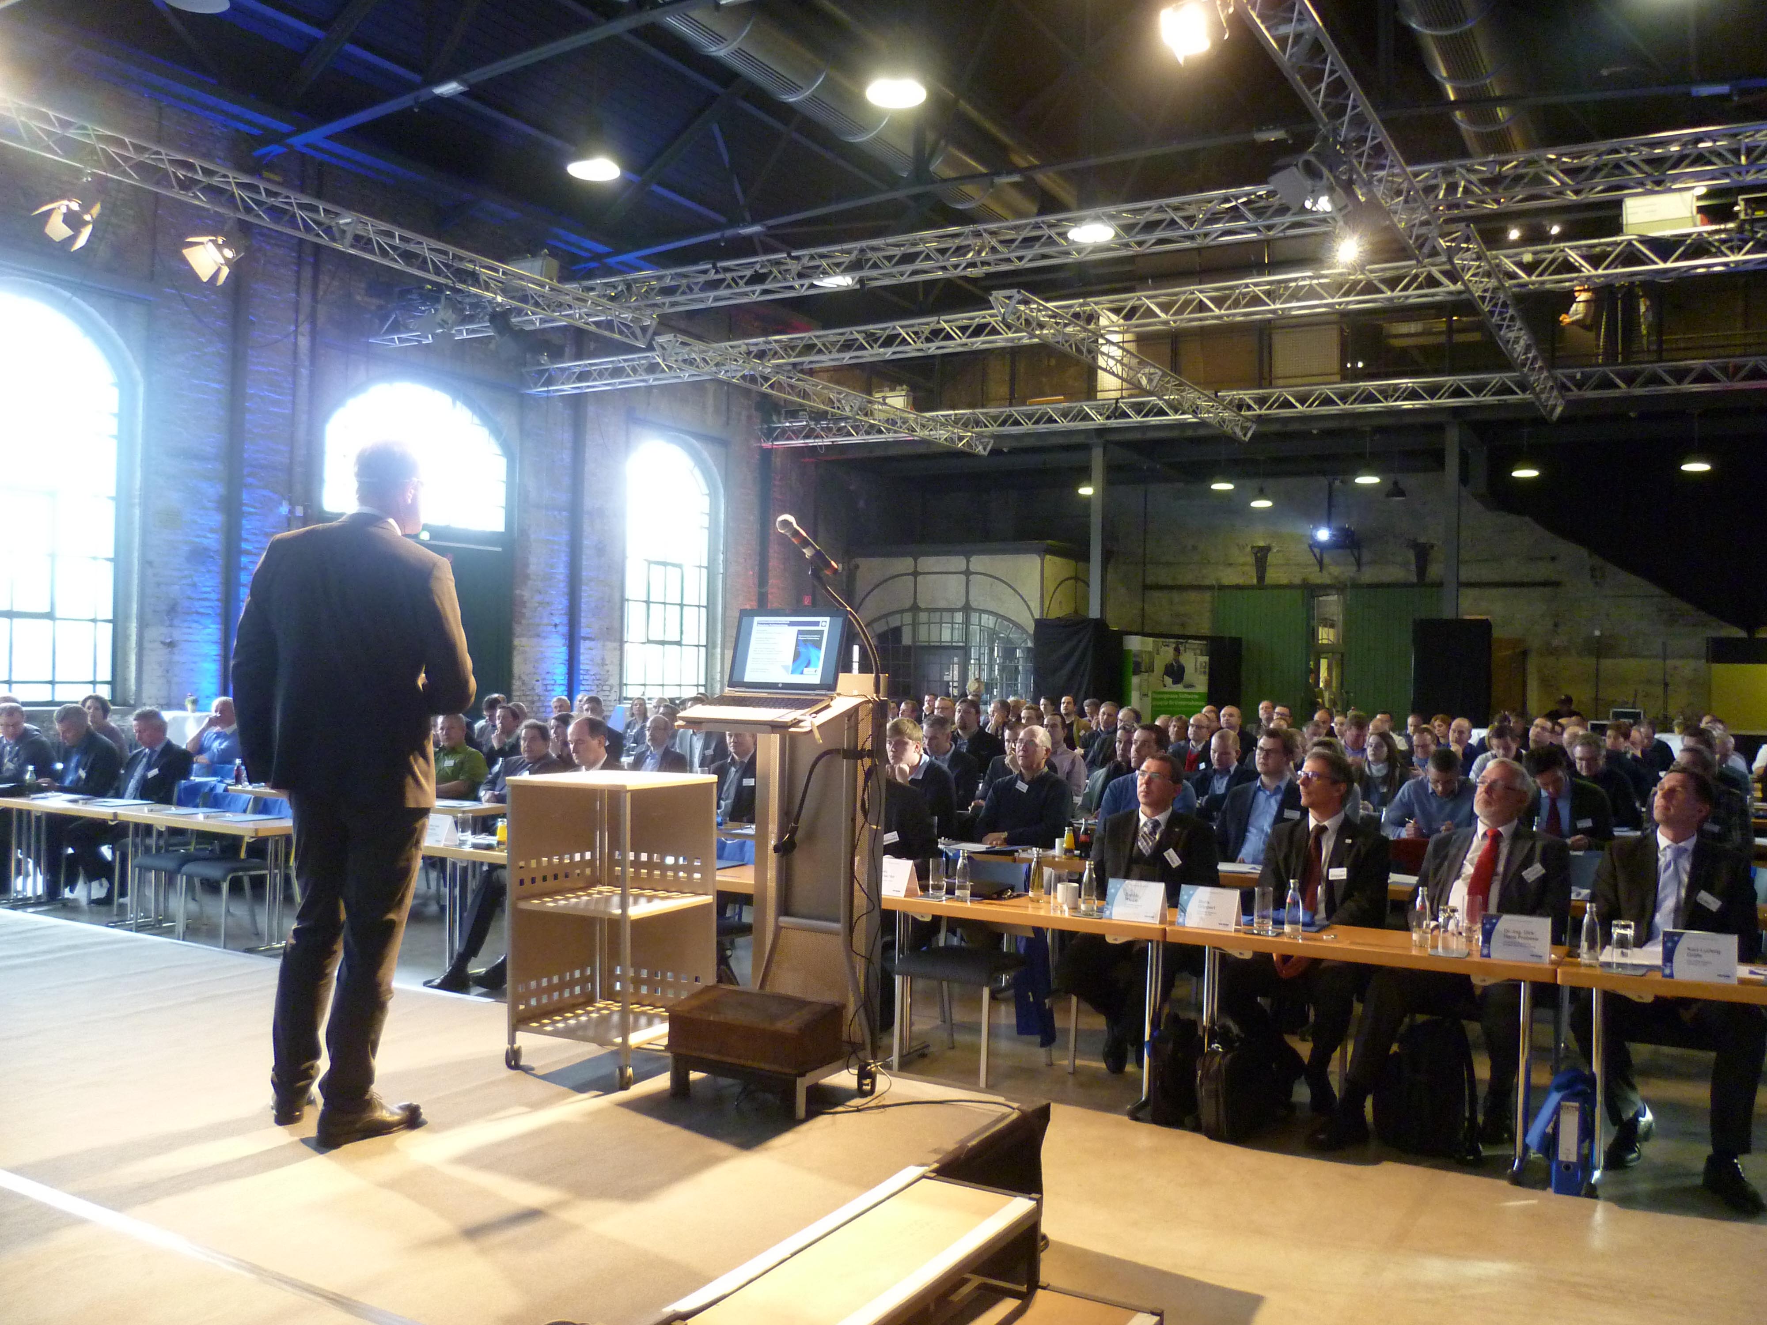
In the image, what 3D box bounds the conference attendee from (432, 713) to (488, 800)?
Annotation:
[{"bbox_3d":[-3.108,0.995,9.822,0.580,1.340,0.820,1,0,27],"label":"conference attendee"}]

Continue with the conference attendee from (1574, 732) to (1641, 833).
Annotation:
[{"bbox_3d":[4.480,1.123,8.850,0.540,1.360,0.780,1,-1,31],"label":"conference attendee"}]

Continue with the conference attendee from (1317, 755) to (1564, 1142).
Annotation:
[{"bbox_3d":[2.110,1.046,5.294,0.760,1.390,0.980,1,0,30],"label":"conference attendee"}]

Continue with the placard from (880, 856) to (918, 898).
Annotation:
[{"bbox_3d":[0.030,0.879,5.830,0.210,0.140,0.110,1,-1,31],"label":"placard"}]

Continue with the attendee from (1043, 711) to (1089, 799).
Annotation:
[{"bbox_3d":[1.337,1.083,11.227,0.550,1.360,0.820,1,0,30],"label":"attendee"}]

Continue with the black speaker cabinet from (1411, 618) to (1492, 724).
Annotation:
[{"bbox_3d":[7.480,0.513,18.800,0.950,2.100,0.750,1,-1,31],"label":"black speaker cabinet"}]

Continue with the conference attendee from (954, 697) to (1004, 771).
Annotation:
[{"bbox_3d":[0.703,1.012,10.877,0.550,1.400,0.740,1,0,35],"label":"conference attendee"}]

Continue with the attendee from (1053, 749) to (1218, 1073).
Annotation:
[{"bbox_3d":[1.073,1.055,6.125,0.570,1.328,0.740,1,0,37],"label":"attendee"}]

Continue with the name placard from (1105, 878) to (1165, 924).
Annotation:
[{"bbox_3d":[0.948,0.892,5.355,0.210,0.140,0.110,1,-1,29],"label":"name placard"}]

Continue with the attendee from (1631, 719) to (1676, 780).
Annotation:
[{"bbox_3d":[6.163,1.156,11.549,0.580,1.340,0.780,1,0,37],"label":"attendee"}]

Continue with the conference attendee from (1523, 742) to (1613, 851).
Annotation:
[{"bbox_3d":[3.897,1.140,8.294,0.640,1.310,0.850,1,0,30],"label":"conference attendee"}]

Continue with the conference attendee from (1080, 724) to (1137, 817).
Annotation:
[{"bbox_3d":[1.461,1.056,9.099,0.540,1.339,0.740,1,0,35],"label":"conference attendee"}]

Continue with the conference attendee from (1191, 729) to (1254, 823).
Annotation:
[{"bbox_3d":[2.059,1.075,8.765,0.540,1.321,0.740,1,0,35],"label":"conference attendee"}]

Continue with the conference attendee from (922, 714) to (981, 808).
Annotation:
[{"bbox_3d":[0.380,1.056,10.094,0.560,1.360,0.840,1,0,30],"label":"conference attendee"}]

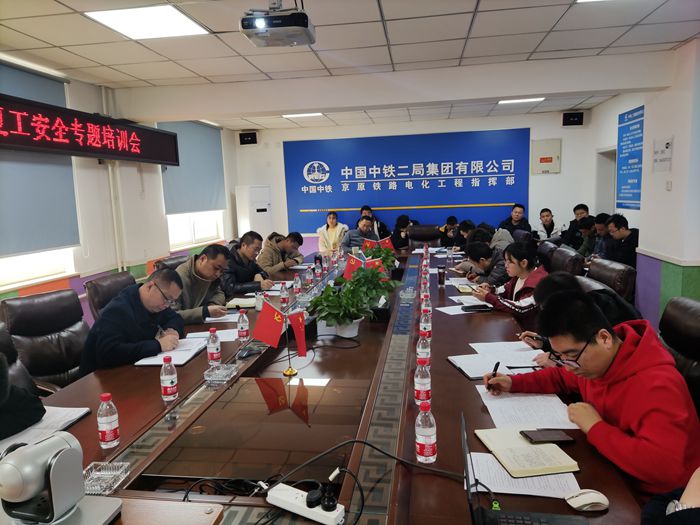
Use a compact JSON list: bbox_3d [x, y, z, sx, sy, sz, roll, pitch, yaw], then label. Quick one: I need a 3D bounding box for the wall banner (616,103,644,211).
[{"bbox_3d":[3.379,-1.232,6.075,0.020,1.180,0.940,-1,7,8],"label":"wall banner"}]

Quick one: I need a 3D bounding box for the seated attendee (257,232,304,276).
[{"bbox_3d":[-0.876,0.249,6.071,0.820,1.215,0.620,0,8,17],"label":"seated attendee"}]

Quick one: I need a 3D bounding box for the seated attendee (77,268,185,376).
[{"bbox_3d":[-1.304,0.650,3.027,0.840,1.230,0.660,0,8,14],"label":"seated attendee"}]

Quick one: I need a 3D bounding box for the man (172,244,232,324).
[{"bbox_3d":[-1.167,0.511,3.791,0.760,1.295,0.570,1,8,23],"label":"man"}]

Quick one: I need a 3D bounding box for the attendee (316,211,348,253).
[{"bbox_3d":[-0.266,-0.136,8.160,0.500,1.360,0.720,-1,8,7],"label":"attendee"}]

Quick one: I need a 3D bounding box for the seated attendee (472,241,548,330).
[{"bbox_3d":[1.181,0.477,3.465,0.700,1.250,0.520,-3,8,-7],"label":"seated attendee"}]

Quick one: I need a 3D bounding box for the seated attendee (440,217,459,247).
[{"bbox_3d":[1.449,-0.022,7.280,0.520,1.275,0.780,-1,7,11],"label":"seated attendee"}]

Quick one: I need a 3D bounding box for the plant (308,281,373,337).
[{"bbox_3d":[-0.054,0.309,3.414,0.410,0.350,0.390,-1,8,9],"label":"plant"}]

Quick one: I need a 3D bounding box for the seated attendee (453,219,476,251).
[{"bbox_3d":[1.821,0.013,7.080,0.780,1.200,0.520,-3,8,-4],"label":"seated attendee"}]

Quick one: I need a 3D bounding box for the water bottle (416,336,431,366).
[{"bbox_3d":[0.361,0.432,2.470,0.064,0.188,0.064,-1,8,8],"label":"water bottle"}]

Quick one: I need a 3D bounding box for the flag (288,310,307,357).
[{"bbox_3d":[-0.266,0.377,2.631,0.050,0.245,0.145,-9,11,-44],"label":"flag"}]

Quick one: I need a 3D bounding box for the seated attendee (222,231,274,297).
[{"bbox_3d":[-1.000,0.363,4.751,0.740,1.280,0.580,0,8,19],"label":"seated attendee"}]

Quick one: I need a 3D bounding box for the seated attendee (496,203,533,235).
[{"bbox_3d":[2.472,-0.180,7.672,0.530,1.380,0.740,0,8,14],"label":"seated attendee"}]

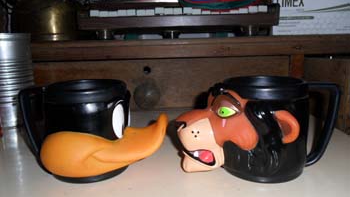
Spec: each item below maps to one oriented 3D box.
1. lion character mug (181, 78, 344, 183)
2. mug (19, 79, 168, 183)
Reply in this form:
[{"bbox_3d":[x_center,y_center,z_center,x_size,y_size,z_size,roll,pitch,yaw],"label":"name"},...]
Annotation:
[{"bbox_3d":[0.088,0.028,0.304,0.170,0.094,0.099,1,11,10],"label":"lion character mug"},{"bbox_3d":[-0.091,0.031,0.310,0.165,0.094,0.097,-1,11,1],"label":"mug"}]

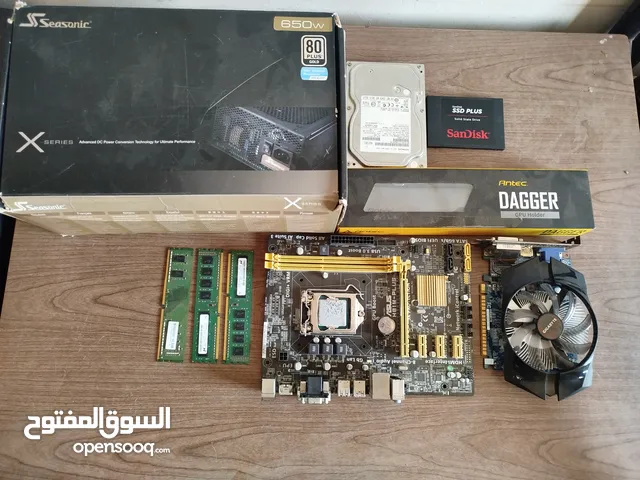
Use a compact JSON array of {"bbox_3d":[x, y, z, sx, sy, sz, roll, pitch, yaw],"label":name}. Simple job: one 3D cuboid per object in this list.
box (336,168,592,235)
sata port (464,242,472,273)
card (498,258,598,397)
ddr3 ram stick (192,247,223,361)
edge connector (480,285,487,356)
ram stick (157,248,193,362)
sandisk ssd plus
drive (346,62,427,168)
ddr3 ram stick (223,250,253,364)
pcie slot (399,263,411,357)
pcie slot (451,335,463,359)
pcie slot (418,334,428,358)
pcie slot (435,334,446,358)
[{"bbox_3d":[0.172,-0.047,0.542,0.301,0.035,0.072,0,79,-1],"label":"box"},{"bbox_3d":[0.176,0.022,0.532,0.008,0.009,0.035,1,79,-1],"label":"sata port"},{"bbox_3d":[0.252,0.095,0.512,0.113,0.040,0.166,3,79,-1],"label":"card"},{"bbox_3d":[-0.133,0.076,0.527,0.030,0.003,0.133,1,78,-1],"label":"ddr3 ram stick"},{"bbox_3d":[0.193,0.094,0.525,0.006,0.002,0.085,4,78,0],"label":"edge connector"},{"bbox_3d":[-0.171,0.076,0.526,0.030,0.003,0.133,2,78,-1],"label":"ram stick"},{"bbox_3d":[0.189,-0.151,0.578,0.100,0.007,0.070,2,78,-1],"label":"sandisk ssd plus"},{"bbox_3d":[0.080,-0.152,0.564,0.102,0.025,0.147,1,79,-1],"label":"drive"},{"bbox_3d":[-0.096,0.078,0.527,0.030,0.003,0.133,1,78,-1],"label":"ddr3 ram stick"},{"bbox_3d":[0.099,0.079,0.520,0.009,0.012,0.113,3,78,-1],"label":"pcie slot"},{"bbox_3d":[0.158,0.123,0.511,0.008,0.011,0.025,1,79,-1],"label":"pcie slot"},{"bbox_3d":[0.117,0.122,0.510,0.008,0.011,0.025,1,79,-1],"label":"pcie slot"},{"bbox_3d":[0.138,0.123,0.511,0.008,0.011,0.025,1,79,-1],"label":"pcie slot"}]

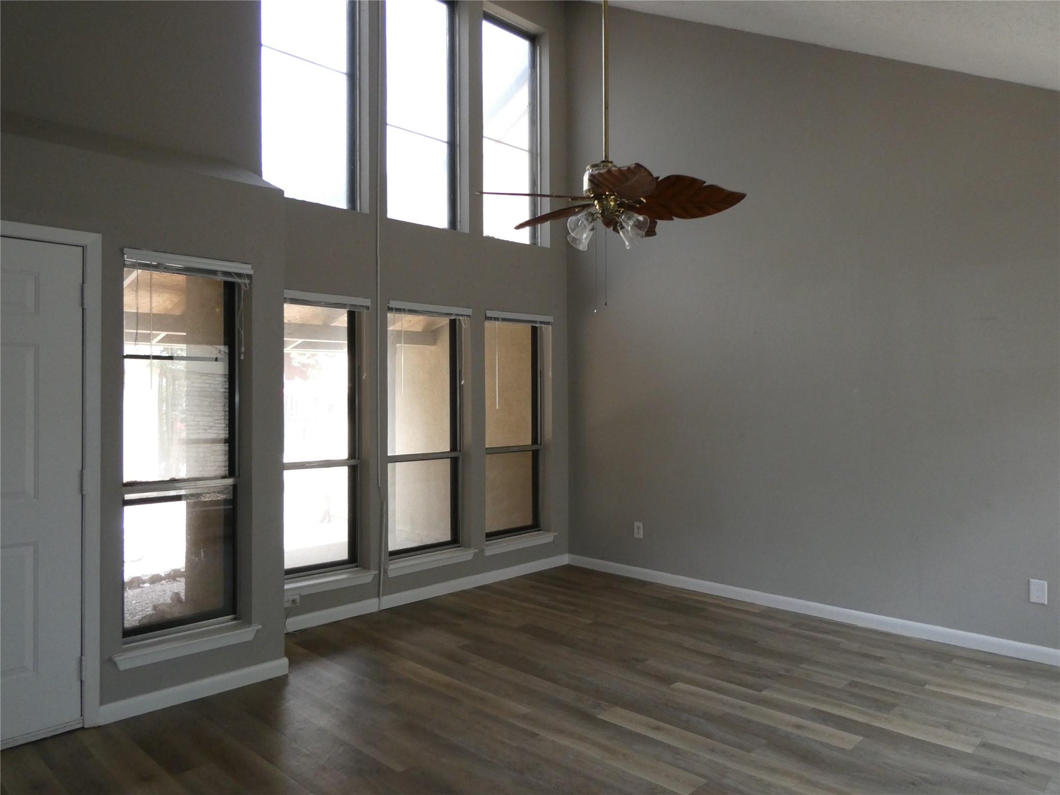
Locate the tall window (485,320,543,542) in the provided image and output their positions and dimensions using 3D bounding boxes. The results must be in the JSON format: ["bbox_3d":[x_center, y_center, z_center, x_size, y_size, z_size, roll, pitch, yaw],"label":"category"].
[{"bbox_3d":[-0.169,0.243,5.953,0.744,1.764,0.090,0,0,-45],"label":"tall window"}]

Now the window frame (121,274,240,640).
[{"bbox_3d":[-1.712,0.245,3.571,0.590,1.769,0.090,0,0,-45],"label":"window frame"}]

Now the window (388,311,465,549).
[{"bbox_3d":[-0.793,0.246,5.335,0.748,1.771,0.090,0,0,-45],"label":"window"}]

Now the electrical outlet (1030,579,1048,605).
[{"bbox_3d":[2.693,1.031,3.893,0.008,0.118,0.074,0,0,-45],"label":"electrical outlet"}]

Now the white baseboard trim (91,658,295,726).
[{"bbox_3d":[-1.557,1.372,3.464,0.872,0.084,0.016,0,0,-45],"label":"white baseboard trim"}]

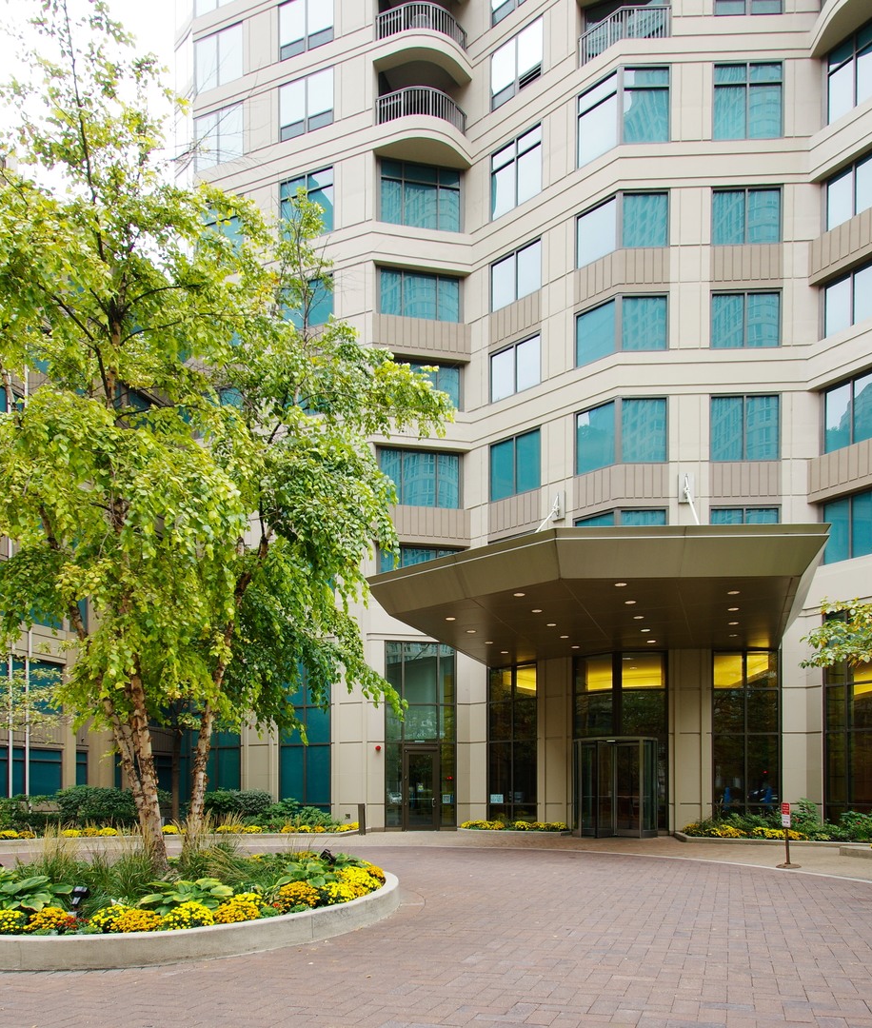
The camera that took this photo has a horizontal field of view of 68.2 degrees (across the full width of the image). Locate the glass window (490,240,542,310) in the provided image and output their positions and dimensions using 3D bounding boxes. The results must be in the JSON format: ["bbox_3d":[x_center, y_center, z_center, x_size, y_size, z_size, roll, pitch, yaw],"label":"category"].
[{"bbox_3d":[2.462,-7.281,19.773,1.770,1.462,0.150,0,0,36],"label":"glass window"}]

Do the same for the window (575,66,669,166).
[{"bbox_3d":[5.498,-11.779,18.935,2.597,2.264,0.559,-1,-4,19],"label":"window"}]

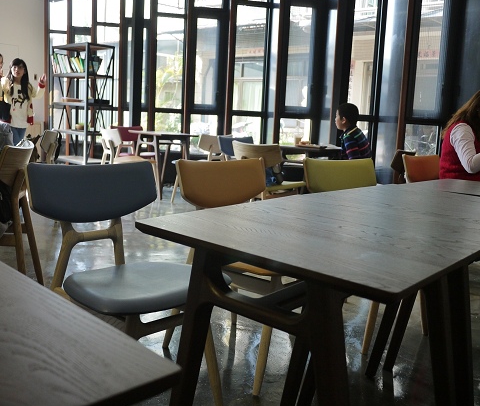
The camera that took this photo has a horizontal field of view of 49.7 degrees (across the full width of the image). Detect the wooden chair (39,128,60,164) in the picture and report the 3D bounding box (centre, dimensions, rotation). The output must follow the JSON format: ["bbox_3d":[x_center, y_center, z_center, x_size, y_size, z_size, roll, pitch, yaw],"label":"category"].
[{"bbox_3d":[-1.852,-0.259,4.614,0.550,0.790,0.480,2,8,-6],"label":"wooden chair"}]

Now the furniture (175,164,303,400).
[{"bbox_3d":[0.037,0.237,2.096,0.480,0.790,0.550,-5,11,-45],"label":"furniture"}]

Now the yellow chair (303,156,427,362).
[{"bbox_3d":[0.575,0.202,2.471,0.480,0.790,0.550,-3,10,-34],"label":"yellow chair"}]

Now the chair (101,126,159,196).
[{"bbox_3d":[-1.280,-0.421,5.791,0.550,0.790,0.480,-3,10,-36],"label":"chair"}]

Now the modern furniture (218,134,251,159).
[{"bbox_3d":[0.074,-0.245,5.099,0.550,0.790,0.480,10,11,44],"label":"modern furniture"}]

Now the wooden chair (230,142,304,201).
[{"bbox_3d":[0.217,-0.122,4.374,0.480,0.790,0.550,8,10,36],"label":"wooden chair"}]

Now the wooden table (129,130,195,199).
[{"bbox_3d":[-0.904,-0.460,6.314,0.600,0.735,0.600,10,11,43],"label":"wooden table"}]

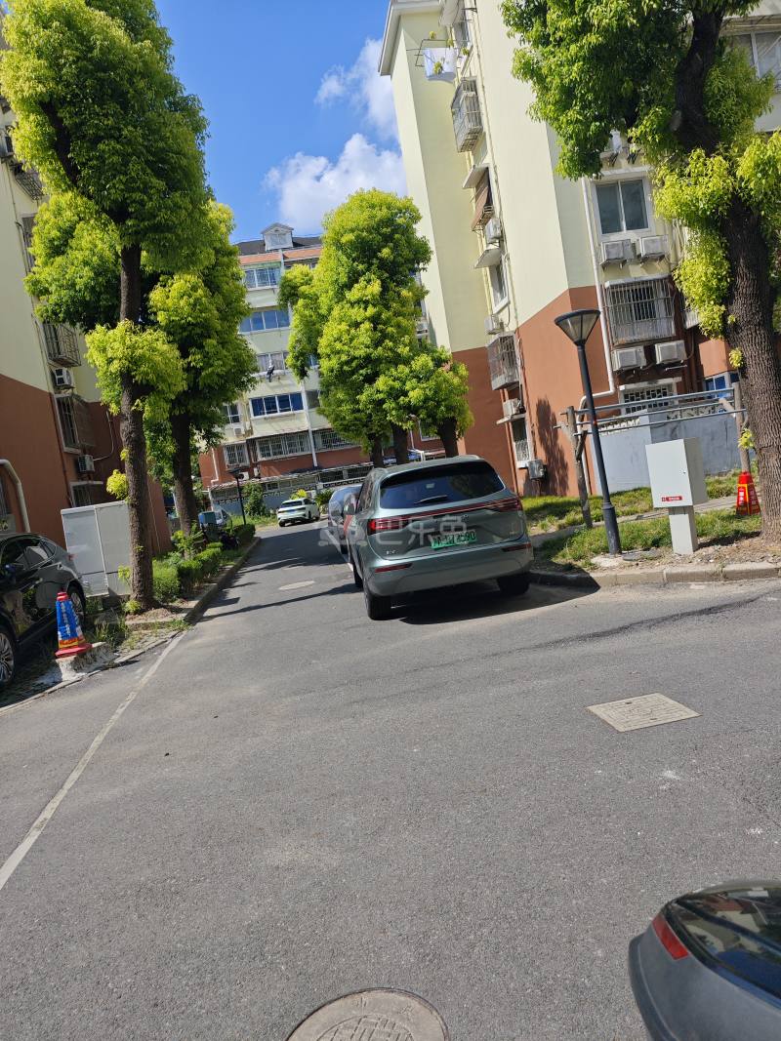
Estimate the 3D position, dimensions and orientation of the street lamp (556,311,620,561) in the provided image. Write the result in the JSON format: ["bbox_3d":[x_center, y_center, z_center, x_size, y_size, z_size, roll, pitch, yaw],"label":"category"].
[{"bbox_3d":[2.759,-1.182,9.274,0.610,3.284,0.610,-8,3,17],"label":"street lamp"}]

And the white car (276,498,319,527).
[{"bbox_3d":[-5.495,-0.589,41.583,1.830,1.480,4.500,-9,3,2],"label":"white car"}]

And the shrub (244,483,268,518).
[{"bbox_3d":[-8.698,-1.100,44.934,1.450,2.636,1.450,-9,3,-11],"label":"shrub"}]

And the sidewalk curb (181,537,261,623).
[{"bbox_3d":[-4.255,1.069,19.741,0.150,0.150,20.787,-9,3,-8],"label":"sidewalk curb"}]

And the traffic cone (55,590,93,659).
[{"bbox_3d":[-3.604,1.133,7.791,0.315,0.715,0.315,-9,3,-3],"label":"traffic cone"}]

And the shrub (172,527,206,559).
[{"bbox_3d":[-4.936,0.676,17.019,0.804,0.985,0.850,-9,3,0],"label":"shrub"}]

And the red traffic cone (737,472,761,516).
[{"bbox_3d":[5.604,-0.413,10.840,0.300,0.710,0.300,-10,3,-18],"label":"red traffic cone"}]

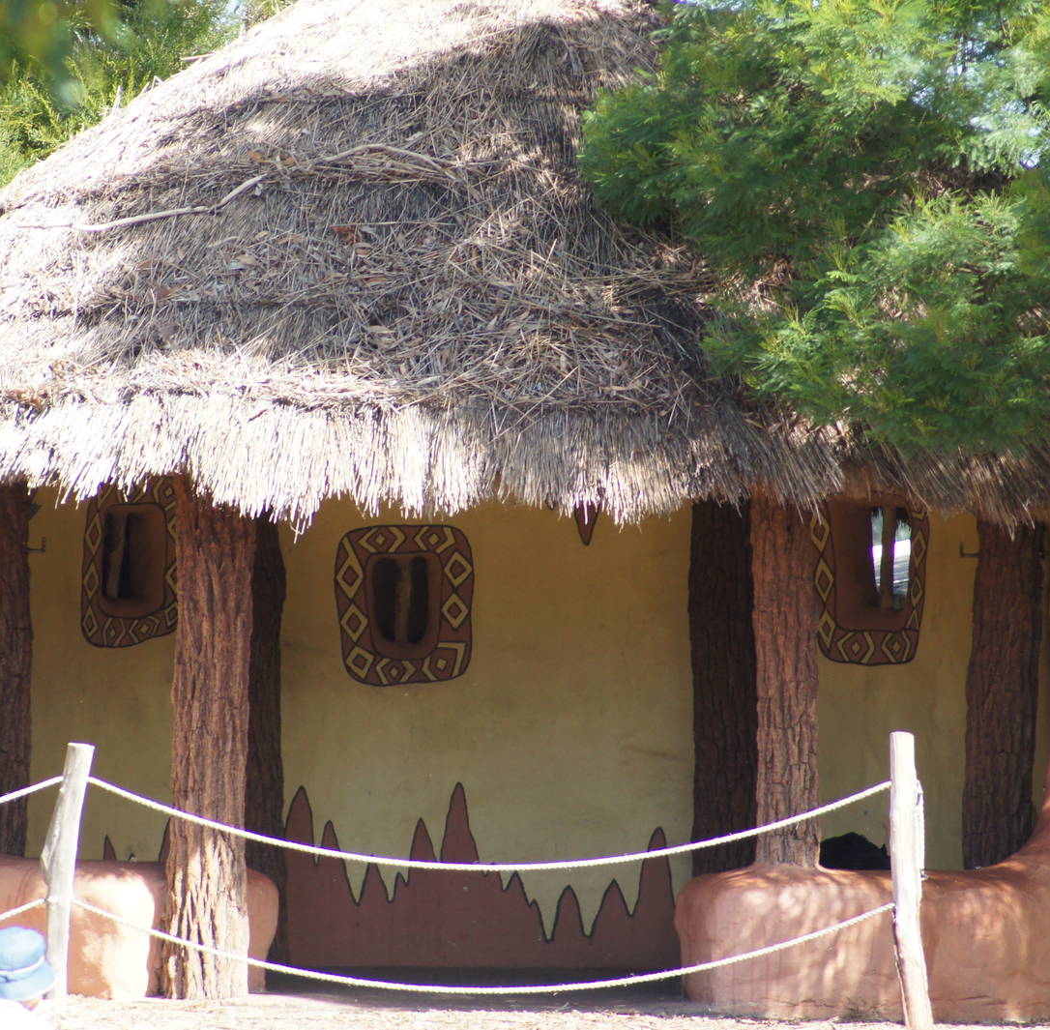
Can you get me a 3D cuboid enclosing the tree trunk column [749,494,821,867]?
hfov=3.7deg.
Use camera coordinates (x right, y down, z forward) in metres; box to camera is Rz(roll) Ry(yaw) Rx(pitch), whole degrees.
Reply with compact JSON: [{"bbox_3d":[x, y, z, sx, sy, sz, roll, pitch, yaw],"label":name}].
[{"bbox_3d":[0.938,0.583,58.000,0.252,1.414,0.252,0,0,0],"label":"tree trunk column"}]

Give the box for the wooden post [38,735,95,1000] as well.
[{"bbox_3d":[-1.599,1.250,56.300,0.120,0.917,0.120,3,0,0],"label":"wooden post"}]

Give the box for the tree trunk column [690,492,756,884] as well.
[{"bbox_3d":[0.777,0.798,61.800,0.288,1.804,0.288,0,0,0],"label":"tree trunk column"}]

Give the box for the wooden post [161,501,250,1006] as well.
[{"bbox_3d":[-1.147,0.805,58.000,0.331,1.884,0.331,1,0,0],"label":"wooden post"}]

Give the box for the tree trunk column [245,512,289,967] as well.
[{"bbox_3d":[-1.046,0.828,61.800,0.278,1.799,0.278,0,0,0],"label":"tree trunk column"}]

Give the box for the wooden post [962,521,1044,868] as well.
[{"bbox_3d":[1.810,0.803,61.000,0.311,1.684,0.311,0,0,0],"label":"wooden post"}]

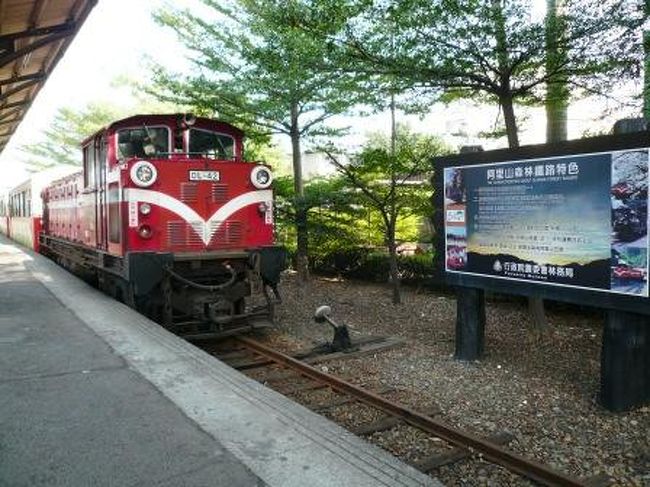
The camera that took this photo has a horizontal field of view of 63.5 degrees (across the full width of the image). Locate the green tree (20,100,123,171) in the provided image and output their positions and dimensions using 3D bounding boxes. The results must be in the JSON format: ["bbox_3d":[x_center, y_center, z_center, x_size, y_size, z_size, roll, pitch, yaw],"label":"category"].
[{"bbox_3d":[-10.873,-2.912,23.927,5.500,6.900,5.500,0,3,0],"label":"green tree"}]

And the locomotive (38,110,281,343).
[{"bbox_3d":[-4.050,-0.474,10.835,2.200,3.300,9.900,-3,4,-34],"label":"locomotive"}]

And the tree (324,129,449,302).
[{"bbox_3d":[1.163,-0.528,10.100,2.400,3.450,2.300,0,3,0],"label":"tree"}]

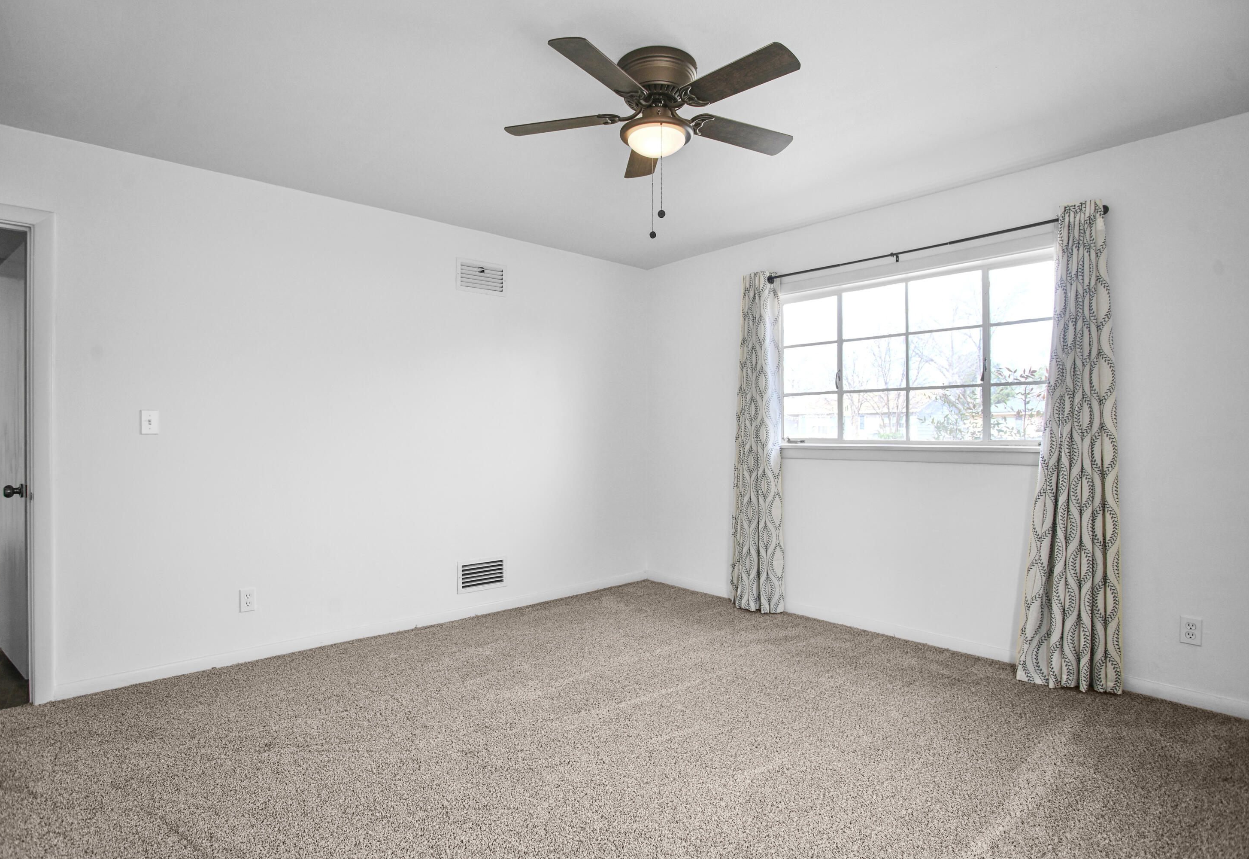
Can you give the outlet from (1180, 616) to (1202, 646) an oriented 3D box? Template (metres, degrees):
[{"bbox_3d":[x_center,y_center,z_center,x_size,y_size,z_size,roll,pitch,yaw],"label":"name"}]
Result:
[{"bbox_3d":[2.371,0.845,2.542,0.013,0.115,0.069,0,0,-45],"label":"outlet"}]

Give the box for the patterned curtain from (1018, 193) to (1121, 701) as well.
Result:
[{"bbox_3d":[2.024,0.076,2.783,0.150,2.190,0.370,0,0,-45],"label":"patterned curtain"}]

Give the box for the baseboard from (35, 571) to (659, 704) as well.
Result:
[{"bbox_3d":[-1.139,1.137,3.682,3.385,0.078,0.017,0,0,-39],"label":"baseboard"}]

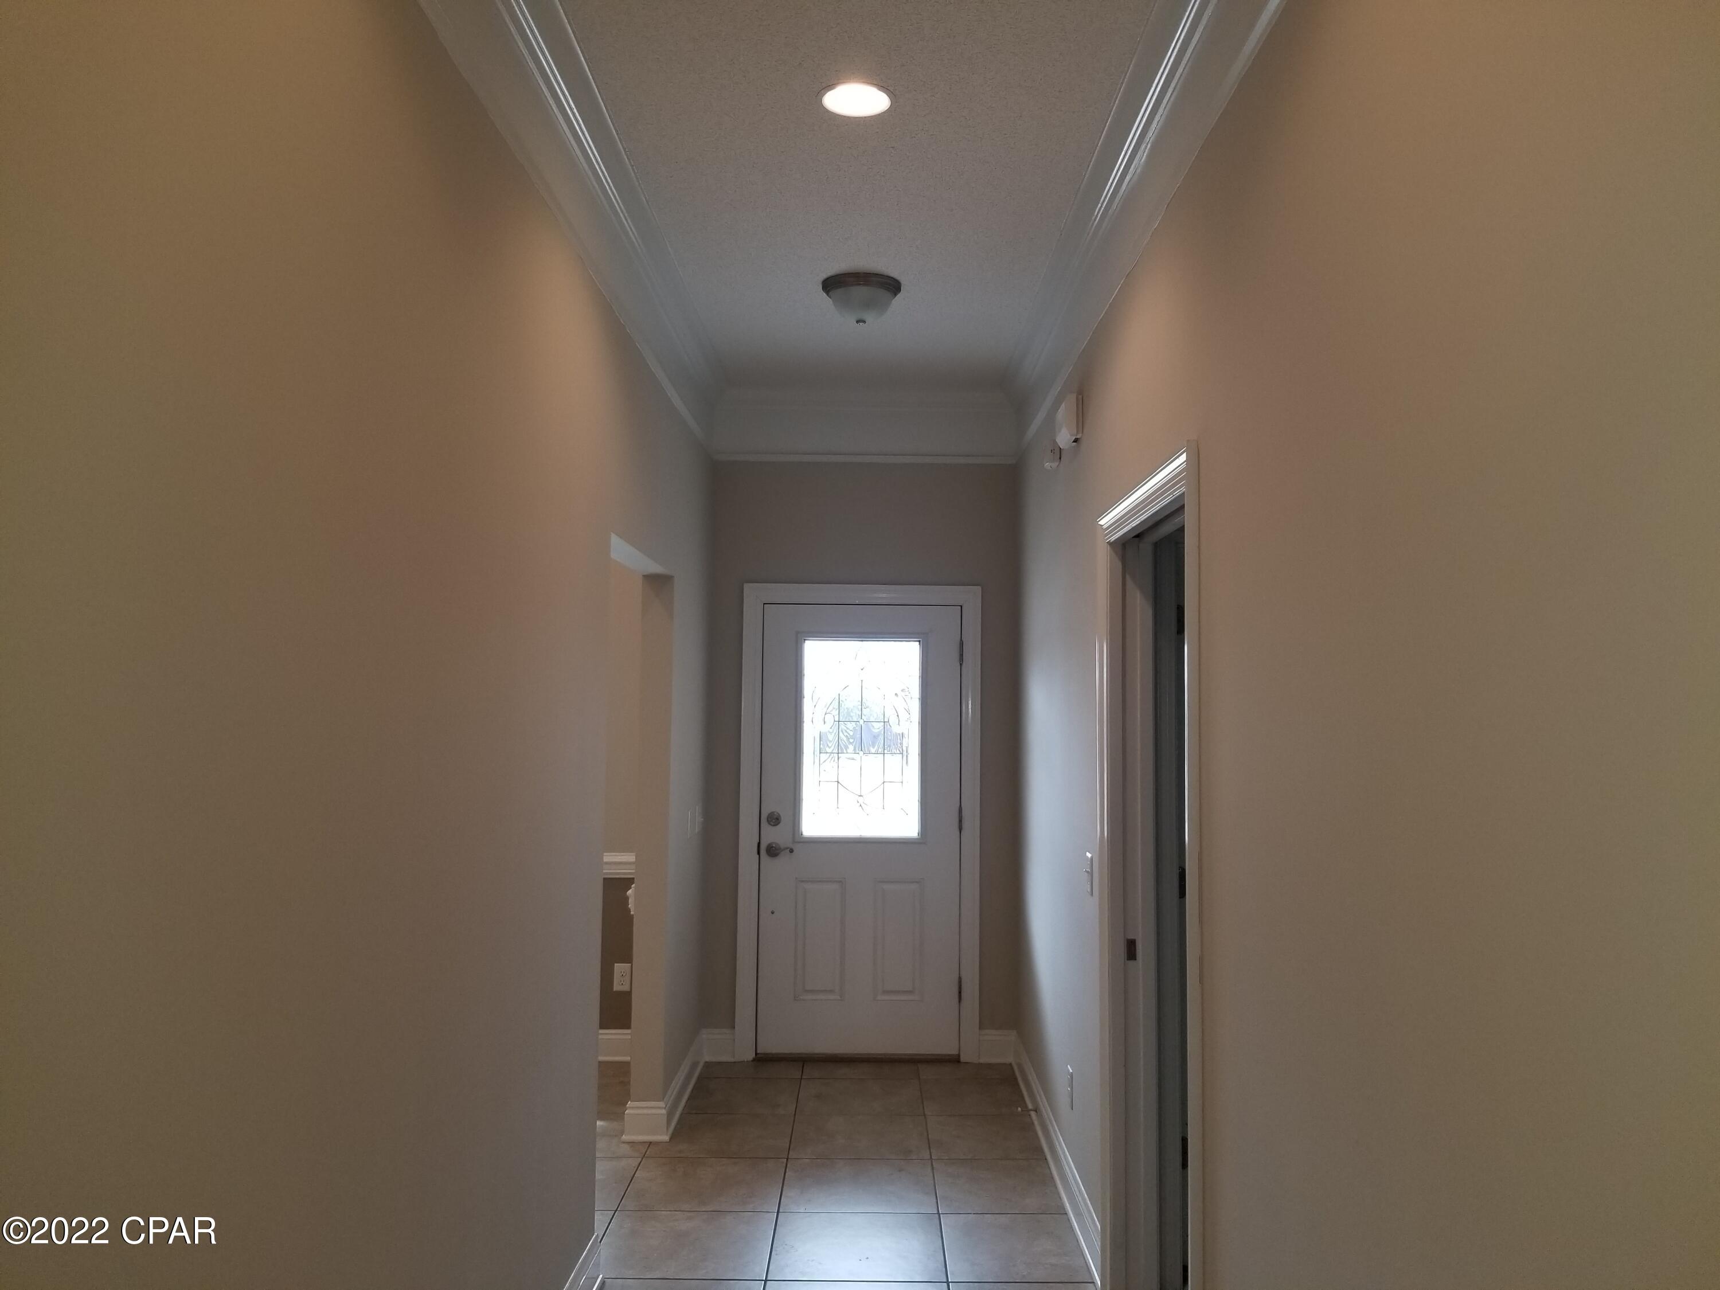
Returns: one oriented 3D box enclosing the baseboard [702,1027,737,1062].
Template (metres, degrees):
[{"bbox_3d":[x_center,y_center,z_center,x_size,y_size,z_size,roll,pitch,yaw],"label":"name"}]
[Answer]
[{"bbox_3d":[-0.634,1.808,5.835,0.152,0.140,0.022,1,-3,1],"label":"baseboard"}]

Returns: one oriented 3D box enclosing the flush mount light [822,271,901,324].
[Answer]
[{"bbox_3d":[0.007,-1.175,4.499,0.272,0.152,0.272,1,-3,1],"label":"flush mount light"}]

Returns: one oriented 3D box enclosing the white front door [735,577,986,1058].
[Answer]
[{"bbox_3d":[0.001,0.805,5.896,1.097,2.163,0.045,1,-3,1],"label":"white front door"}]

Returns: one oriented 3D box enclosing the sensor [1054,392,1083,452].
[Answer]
[{"bbox_3d":[0.679,-0.724,4.203,0.060,0.138,0.190,1,-3,1],"label":"sensor"}]

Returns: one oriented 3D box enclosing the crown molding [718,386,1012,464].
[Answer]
[{"bbox_3d":[0.025,-1.008,5.948,1.411,0.330,0.085,1,-3,1],"label":"crown molding"}]

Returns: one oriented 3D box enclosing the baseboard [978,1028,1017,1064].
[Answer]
[{"bbox_3d":[0.620,1.821,5.822,0.162,0.140,0.022,1,-3,1],"label":"baseboard"}]

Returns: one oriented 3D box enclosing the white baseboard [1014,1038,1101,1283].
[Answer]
[{"bbox_3d":[0.679,1.761,4.705,0.022,0.140,2.258,1,-3,1],"label":"white baseboard"}]

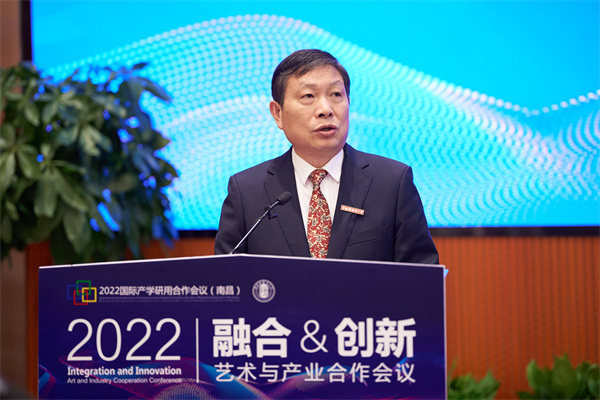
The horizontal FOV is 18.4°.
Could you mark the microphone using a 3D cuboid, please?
[{"bbox_3d":[-0.090,0.054,4.100,0.190,0.160,0.045,0,0,-44],"label":"microphone"}]

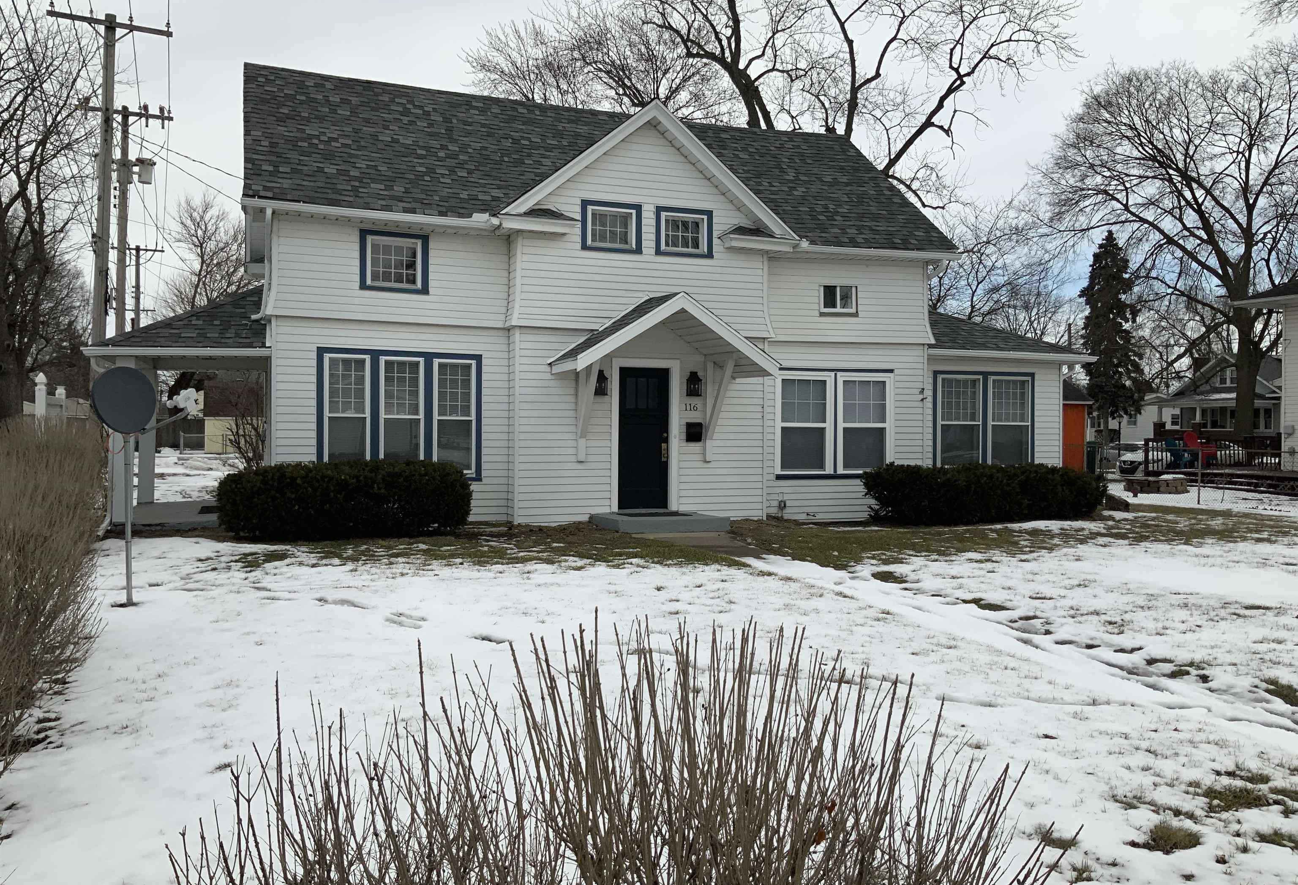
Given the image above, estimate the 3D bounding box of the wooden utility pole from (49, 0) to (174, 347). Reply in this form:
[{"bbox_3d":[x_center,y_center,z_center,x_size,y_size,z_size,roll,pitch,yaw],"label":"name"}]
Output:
[{"bbox_3d":[-11.854,-4.144,23.500,2.440,10.330,0.360,2,1,-24],"label":"wooden utility pole"}]

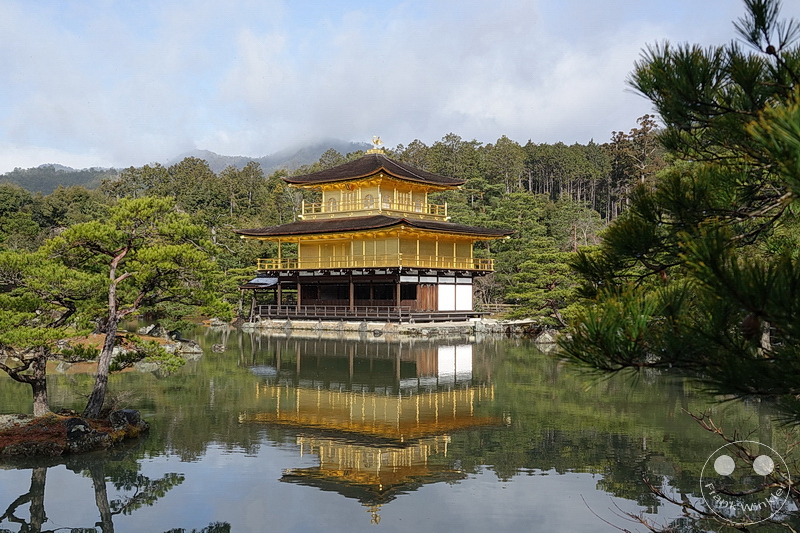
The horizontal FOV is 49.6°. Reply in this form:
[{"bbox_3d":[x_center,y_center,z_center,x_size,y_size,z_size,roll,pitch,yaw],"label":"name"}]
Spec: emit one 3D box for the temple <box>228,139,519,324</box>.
[{"bbox_3d":[-1.922,-2.604,64.757,16.500,13.100,13.100,-1,-2,40],"label":"temple"}]

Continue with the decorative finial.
[{"bbox_3d":[-1.862,-9.037,64.915,0.950,1.270,0.980,-1,-2,40],"label":"decorative finial"}]

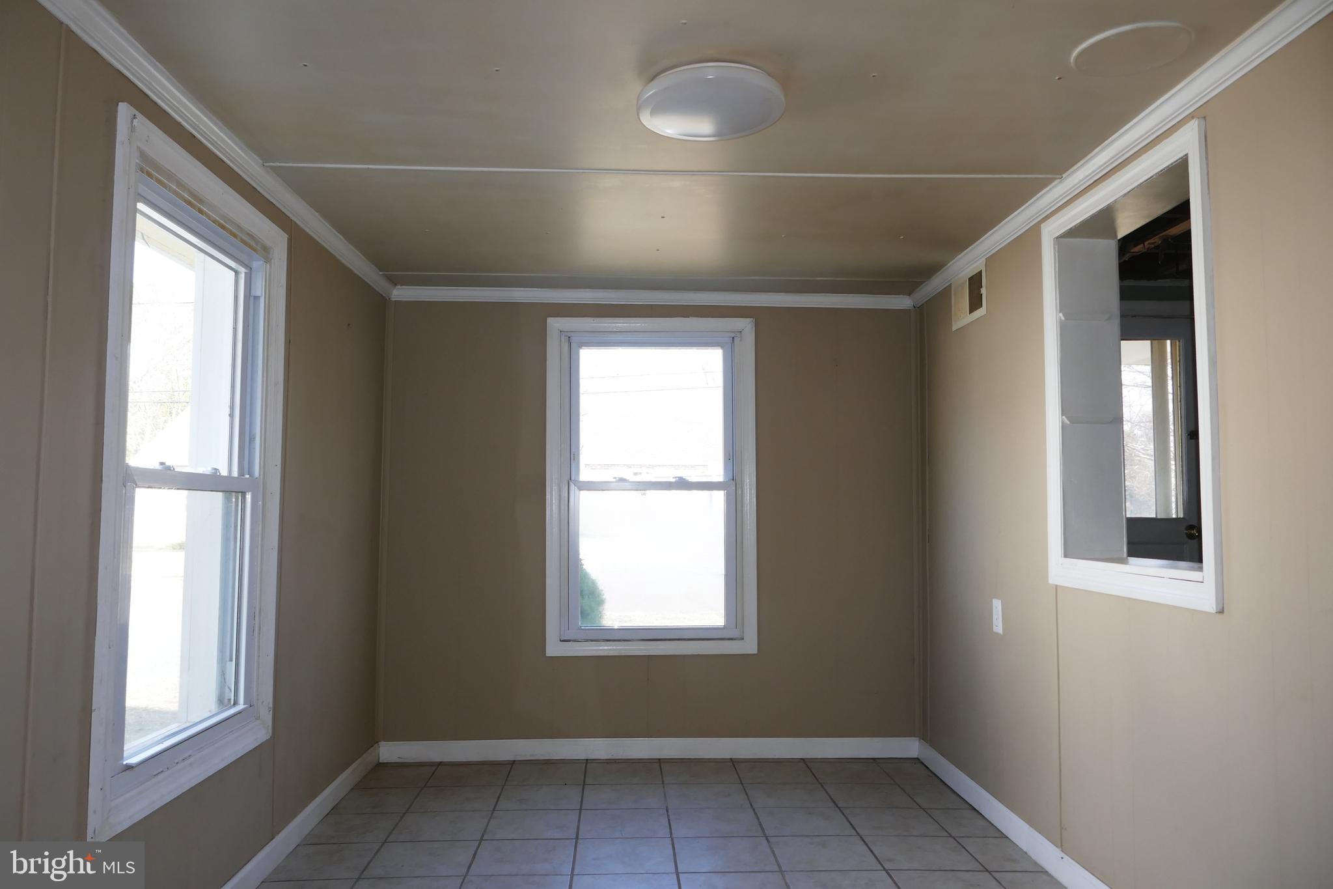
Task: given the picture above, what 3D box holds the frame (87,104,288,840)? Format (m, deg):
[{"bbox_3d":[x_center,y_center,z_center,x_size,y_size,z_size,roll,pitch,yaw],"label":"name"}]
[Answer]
[{"bbox_3d":[-1.195,0.077,2.317,0.120,1.484,0.920,0,-4,-3],"label":"frame"}]

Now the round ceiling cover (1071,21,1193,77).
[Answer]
[{"bbox_3d":[0.993,-0.841,1.980,0.236,0.015,0.236,0,-4,0],"label":"round ceiling cover"}]

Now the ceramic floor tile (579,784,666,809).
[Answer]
[{"bbox_3d":[-0.161,1.347,3.528,0.308,0.010,0.304,0,-4,-2],"label":"ceramic floor tile"}]

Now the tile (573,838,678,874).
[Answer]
[{"bbox_3d":[-0.130,1.293,2.899,0.305,0.010,0.301,0,-4,-3],"label":"tile"}]

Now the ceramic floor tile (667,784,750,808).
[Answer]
[{"bbox_3d":[0.156,1.354,3.557,0.306,0.010,0.306,0,-4,-3],"label":"ceramic floor tile"}]

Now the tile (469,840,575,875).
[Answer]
[{"bbox_3d":[-0.447,1.304,2.909,0.306,0.010,0.306,0,-4,-3],"label":"tile"}]

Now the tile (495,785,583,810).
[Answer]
[{"bbox_3d":[-0.475,1.347,3.521,0.308,0.010,0.305,0,-4,-2],"label":"tile"}]

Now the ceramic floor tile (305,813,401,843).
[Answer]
[{"bbox_3d":[-1.058,1.308,3.158,0.262,0.010,0.301,0,-4,-3],"label":"ceramic floor tile"}]

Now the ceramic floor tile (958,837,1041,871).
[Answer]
[{"bbox_3d":[1.051,1.302,2.953,0.168,0.010,0.301,0,-4,-3],"label":"ceramic floor tile"}]

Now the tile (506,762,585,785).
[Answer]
[{"bbox_3d":[-0.484,1.357,3.787,0.305,0.010,0.301,0,-4,-3],"label":"tile"}]

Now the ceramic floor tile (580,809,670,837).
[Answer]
[{"bbox_3d":[-0.146,1.326,3.228,0.308,0.010,0.304,0,-4,-2],"label":"ceramic floor tile"}]

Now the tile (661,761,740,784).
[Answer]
[{"bbox_3d":[0.139,1.371,3.856,0.308,0.010,0.304,0,-4,-2],"label":"tile"}]

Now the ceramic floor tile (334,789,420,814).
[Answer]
[{"bbox_3d":[-1.081,1.340,3.467,0.282,0.010,0.304,0,-4,-2],"label":"ceramic floor tile"}]

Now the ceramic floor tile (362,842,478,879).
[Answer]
[{"bbox_3d":[-0.762,1.301,2.895,0.306,0.010,0.306,0,-4,-3],"label":"ceramic floor tile"}]

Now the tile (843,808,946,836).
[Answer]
[{"bbox_3d":[0.800,1.334,3.273,0.308,0.010,0.305,0,-4,-2],"label":"tile"}]

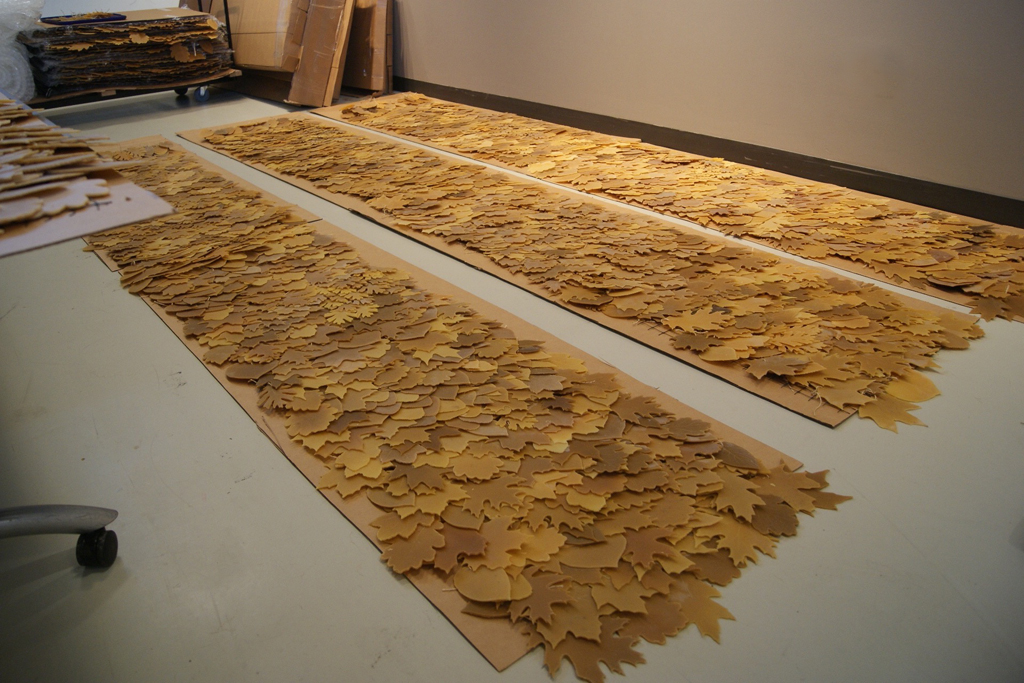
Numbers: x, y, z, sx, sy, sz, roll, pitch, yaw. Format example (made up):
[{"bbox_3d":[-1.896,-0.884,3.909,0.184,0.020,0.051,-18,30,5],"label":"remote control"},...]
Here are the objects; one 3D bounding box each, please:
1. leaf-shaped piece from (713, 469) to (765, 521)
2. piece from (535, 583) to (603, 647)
[{"bbox_3d":[0.400,0.271,1.375,0.102,0.012,0.155,-3,27,-3],"label":"leaf-shaped piece"},{"bbox_3d":[0.082,0.403,1.144,0.108,0.012,0.132,-3,27,-3],"label":"piece"}]

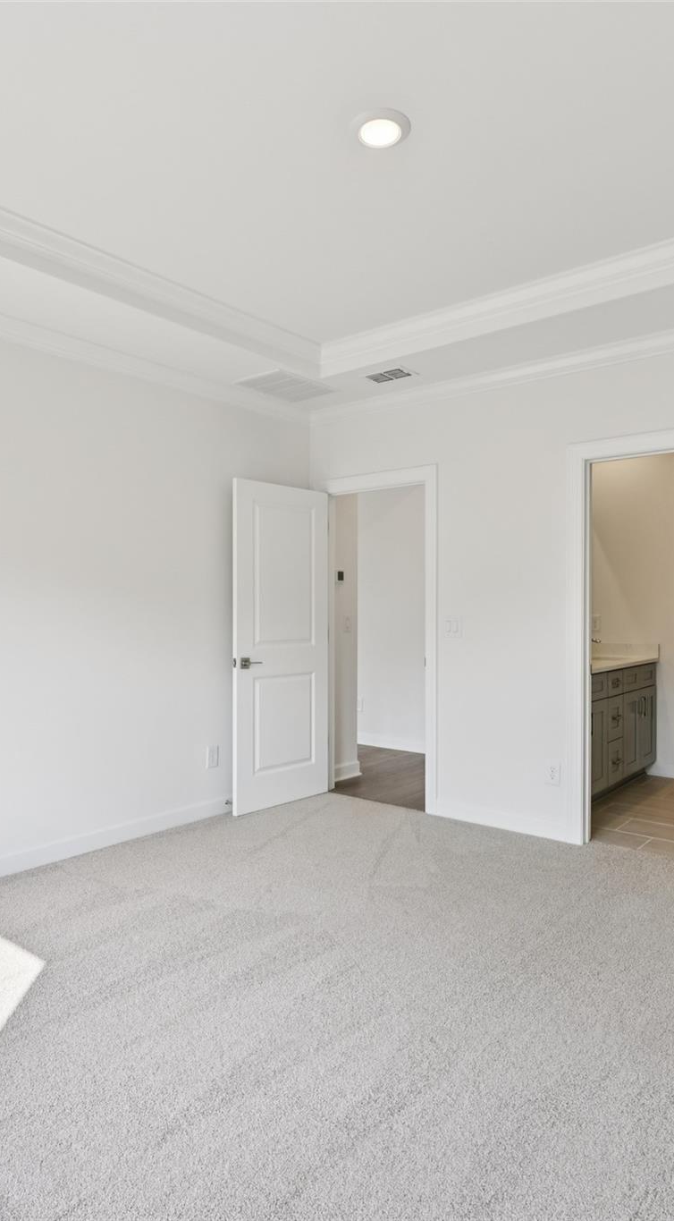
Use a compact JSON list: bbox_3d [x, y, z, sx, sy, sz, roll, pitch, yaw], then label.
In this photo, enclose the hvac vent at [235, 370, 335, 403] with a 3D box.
[{"bbox_3d":[-0.312,-1.358,4.346,0.409,0.020,0.514,0,0,39],"label":"hvac vent"}]

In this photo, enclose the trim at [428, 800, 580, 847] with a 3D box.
[{"bbox_3d":[0.934,1.203,4.096,0.891,0.090,0.016,0,0,39],"label":"trim"}]

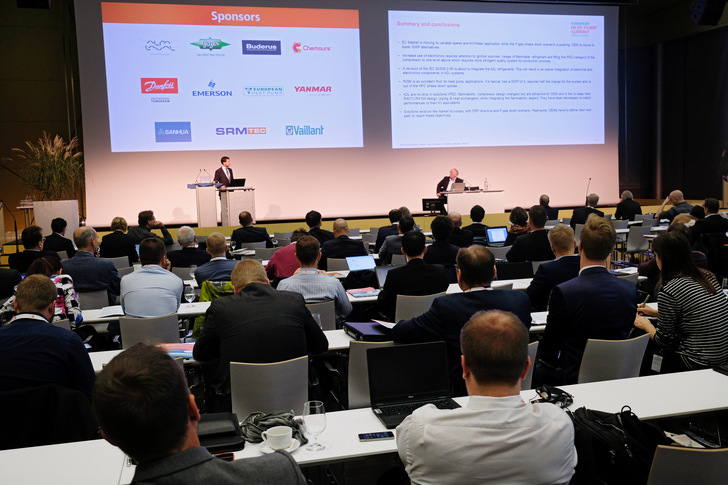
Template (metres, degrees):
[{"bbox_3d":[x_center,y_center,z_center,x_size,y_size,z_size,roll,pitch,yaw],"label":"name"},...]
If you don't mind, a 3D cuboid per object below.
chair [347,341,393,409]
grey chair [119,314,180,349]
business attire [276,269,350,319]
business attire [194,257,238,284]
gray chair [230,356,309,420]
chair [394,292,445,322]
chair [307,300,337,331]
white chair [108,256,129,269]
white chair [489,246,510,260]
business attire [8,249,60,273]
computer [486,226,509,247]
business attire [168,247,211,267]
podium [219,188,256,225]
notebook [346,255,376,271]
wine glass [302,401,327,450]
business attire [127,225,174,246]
[{"bbox_3d":[0.069,0.906,3.885,0.460,0.820,0.530,-3,5,-14],"label":"chair"},{"bbox_3d":[-1.478,0.886,4.847,0.460,0.820,0.530,-3,5,-14],"label":"grey chair"},{"bbox_3d":[-0.361,0.478,5.059,0.540,0.620,0.440,-3,5,-14],"label":"business attire"},{"bbox_3d":[-1.307,0.436,6.249,0.490,0.620,0.420,-3,5,-14],"label":"business attire"},{"bbox_3d":[-0.502,0.950,3.638,0.460,0.820,0.520,-3,5,-12],"label":"gray chair"},{"bbox_3d":[0.402,0.786,5.512,0.430,0.830,0.520,-3,5,-14],"label":"chair"},{"bbox_3d":[-0.445,0.806,5.191,0.460,0.820,0.520,-3,5,-14],"label":"chair"},{"bbox_3d":[-3.275,0.610,9.160,0.460,0.820,0.530,-3,5,-14],"label":"white chair"},{"bbox_3d":[1.663,0.450,8.933,0.430,0.830,0.520,-3,5,-14],"label":"white chair"},{"bbox_3d":[-3.442,0.335,7.202,0.500,0.544,0.340,-3,5,-11],"label":"business attire"},{"bbox_3d":[1.722,-0.049,8.869,0.300,0.234,0.250,-3,5,-17],"label":"computer"},{"bbox_3d":[-1.931,0.286,7.607,0.500,0.471,0.350,-3,5,-14],"label":"business attire"},{"bbox_3d":[-3.201,-0.902,17.599,0.720,0.956,0.550,-4,5,-27],"label":"podium"},{"bbox_3d":[-0.022,0.232,7.317,0.310,0.175,0.320,-3,5,-14],"label":"notebook"},{"bbox_3d":[-0.177,0.657,2.463,0.083,0.165,0.083,-3,5,-14],"label":"wine glass"},{"bbox_3d":[-3.158,0.095,10.167,0.600,0.620,0.450,-1,5,11],"label":"business attire"}]

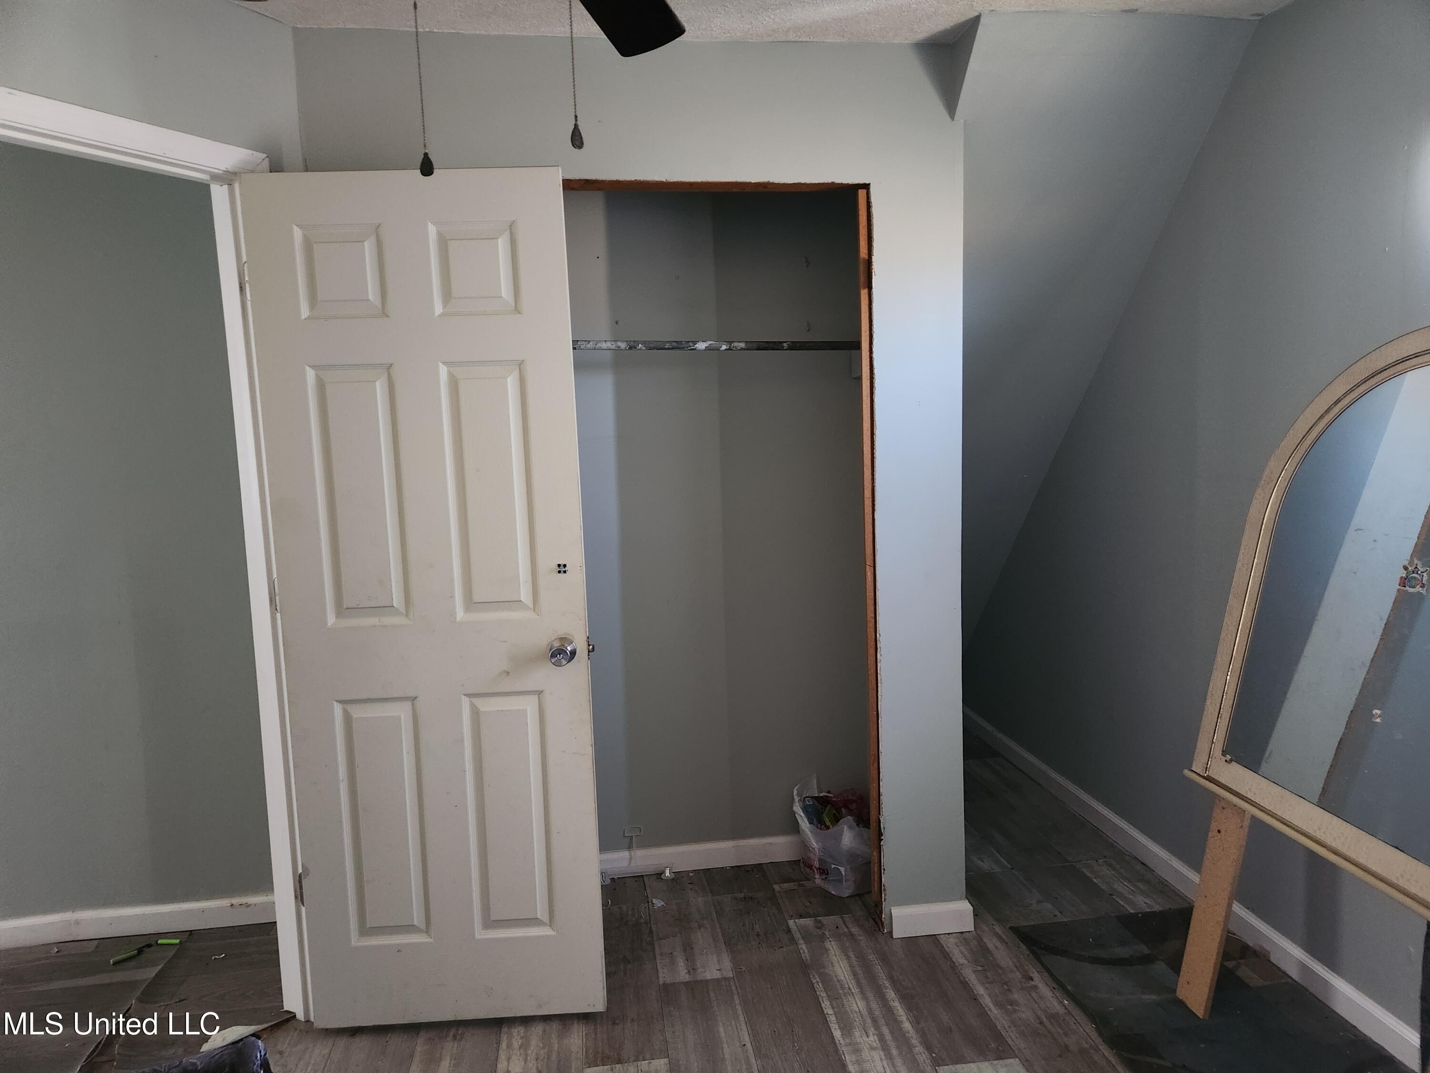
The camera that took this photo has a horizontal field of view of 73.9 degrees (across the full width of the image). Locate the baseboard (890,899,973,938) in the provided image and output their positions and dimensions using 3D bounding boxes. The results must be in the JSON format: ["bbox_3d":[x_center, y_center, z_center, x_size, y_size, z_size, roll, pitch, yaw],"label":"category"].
[{"bbox_3d":[0.622,1.091,2.707,0.235,0.082,0.017,-3,6,-5],"label":"baseboard"}]

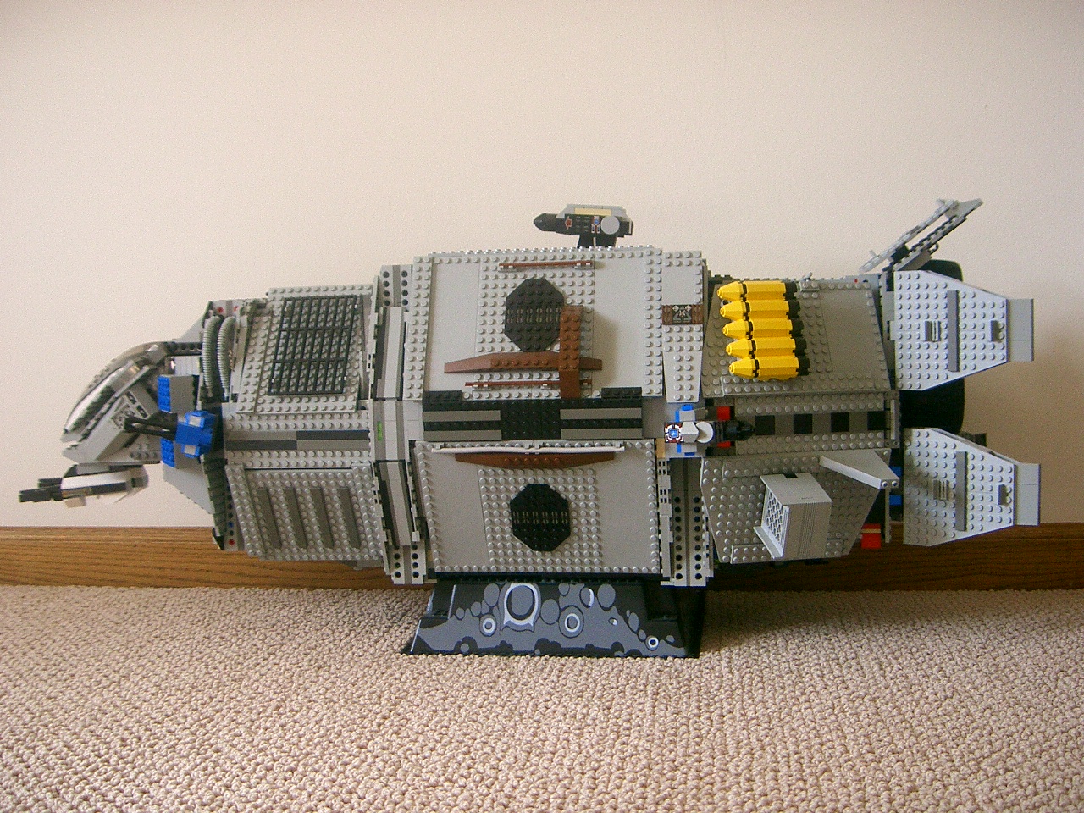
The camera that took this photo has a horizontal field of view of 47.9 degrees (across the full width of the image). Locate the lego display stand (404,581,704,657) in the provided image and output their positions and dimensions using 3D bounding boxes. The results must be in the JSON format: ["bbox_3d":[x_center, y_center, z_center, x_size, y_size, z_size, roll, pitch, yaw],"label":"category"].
[{"bbox_3d":[0.022,0.173,1.160,0.256,0.059,0.250,0,4,8],"label":"lego display stand"}]

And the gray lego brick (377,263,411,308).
[{"bbox_3d":[-0.124,-0.102,1.038,0.026,0.037,0.010,0,4,9],"label":"gray lego brick"}]

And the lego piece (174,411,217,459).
[{"bbox_3d":[-0.290,0.024,1.022,0.025,0.036,0.024,9,5,8],"label":"lego piece"}]

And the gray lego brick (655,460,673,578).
[{"bbox_3d":[0.101,0.091,0.996,0.011,0.113,0.011,-1,28,9],"label":"gray lego brick"}]

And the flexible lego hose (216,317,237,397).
[{"bbox_3d":[-0.276,-0.043,1.069,0.009,0.075,0.022,0,-13,9],"label":"flexible lego hose"}]

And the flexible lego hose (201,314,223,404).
[{"bbox_3d":[-0.290,-0.043,1.073,0.009,0.077,0.021,0,-13,9],"label":"flexible lego hose"}]

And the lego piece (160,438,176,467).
[{"bbox_3d":[-0.335,0.039,1.095,0.007,0.029,0.030,-4,5,-34],"label":"lego piece"}]

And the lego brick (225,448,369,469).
[{"bbox_3d":[-0.209,0.046,1.048,0.129,0.017,0.006,0,4,9],"label":"lego brick"}]

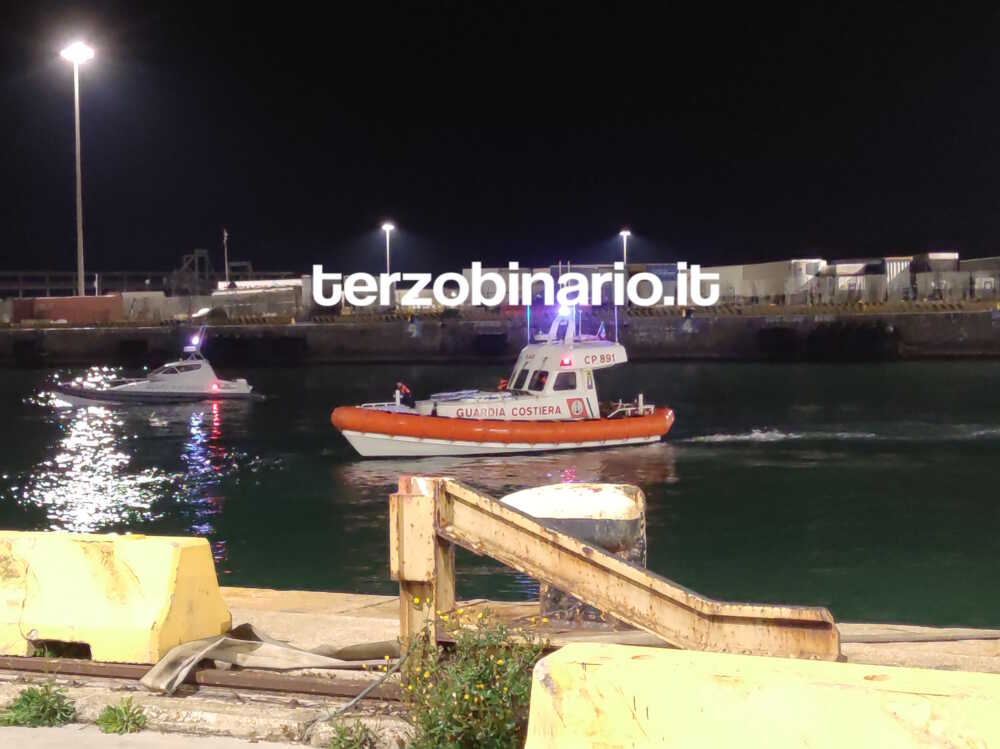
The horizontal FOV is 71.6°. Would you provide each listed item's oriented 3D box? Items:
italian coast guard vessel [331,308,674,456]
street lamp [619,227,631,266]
[{"bbox_3d":[0.040,-0.020,25.100,12.000,5.100,4.000,-2,4,-20],"label":"italian coast guard vessel"},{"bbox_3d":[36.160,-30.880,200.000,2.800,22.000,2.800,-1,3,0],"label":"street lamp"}]

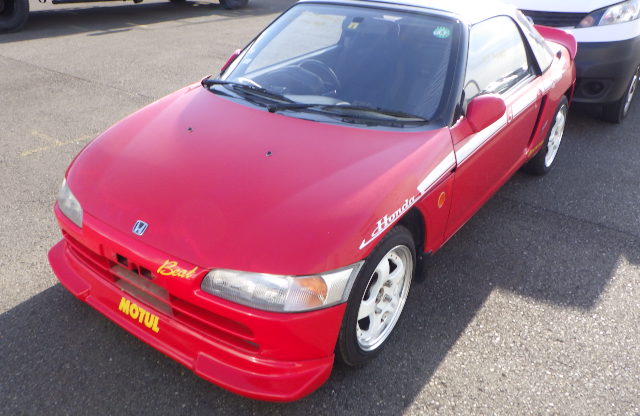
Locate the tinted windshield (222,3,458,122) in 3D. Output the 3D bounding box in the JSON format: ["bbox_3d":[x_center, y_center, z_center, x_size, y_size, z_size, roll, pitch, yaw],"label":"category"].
[{"bbox_3d":[0.104,-0.697,2.380,1.230,0.100,0.670,18,65,32],"label":"tinted windshield"}]

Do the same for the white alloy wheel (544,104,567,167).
[{"bbox_3d":[1.526,-0.493,3.475,0.130,0.410,0.410,18,31,32],"label":"white alloy wheel"}]

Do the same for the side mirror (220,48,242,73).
[{"bbox_3d":[-0.470,-0.765,2.804,0.170,0.135,0.120,18,31,32],"label":"side mirror"}]

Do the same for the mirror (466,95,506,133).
[{"bbox_3d":[0.662,-0.380,2.057,0.170,0.135,0.120,18,31,32],"label":"mirror"}]

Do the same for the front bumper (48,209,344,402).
[{"bbox_3d":[-0.569,0.242,1.814,1.380,0.380,0.330,18,31,32],"label":"front bumper"}]

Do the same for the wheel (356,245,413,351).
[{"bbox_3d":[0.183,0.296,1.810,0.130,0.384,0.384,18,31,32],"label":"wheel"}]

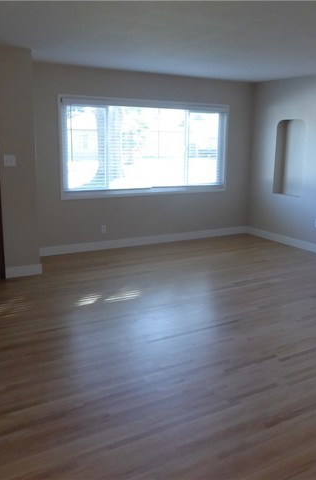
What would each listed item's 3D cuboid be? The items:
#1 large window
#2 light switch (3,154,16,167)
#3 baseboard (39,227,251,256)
[{"bbox_3d":[-0.105,-1.325,6.712,2.751,1.333,0.100,-6,15,-30],"label":"large window"},{"bbox_3d":[-1.594,-0.852,4.976,0.119,0.122,0.015,-6,15,-30],"label":"light switch"},{"bbox_3d":[-0.090,0.006,6.987,3.683,0.117,0.020,-6,15,-30],"label":"baseboard"}]

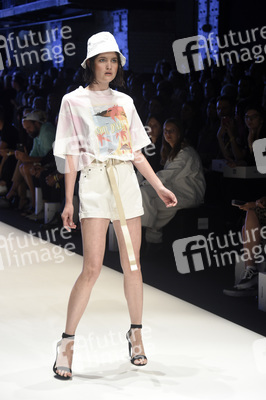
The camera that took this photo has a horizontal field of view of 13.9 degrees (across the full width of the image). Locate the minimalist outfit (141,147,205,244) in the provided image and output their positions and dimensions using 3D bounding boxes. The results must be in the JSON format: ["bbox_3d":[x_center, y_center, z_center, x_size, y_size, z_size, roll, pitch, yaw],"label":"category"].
[{"bbox_3d":[0.360,-0.055,9.900,0.660,0.880,0.500,-3,7,-24],"label":"minimalist outfit"}]

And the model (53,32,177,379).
[{"bbox_3d":[-0.100,0.035,5.800,0.620,1.820,0.480,-2,7,-20],"label":"model"}]

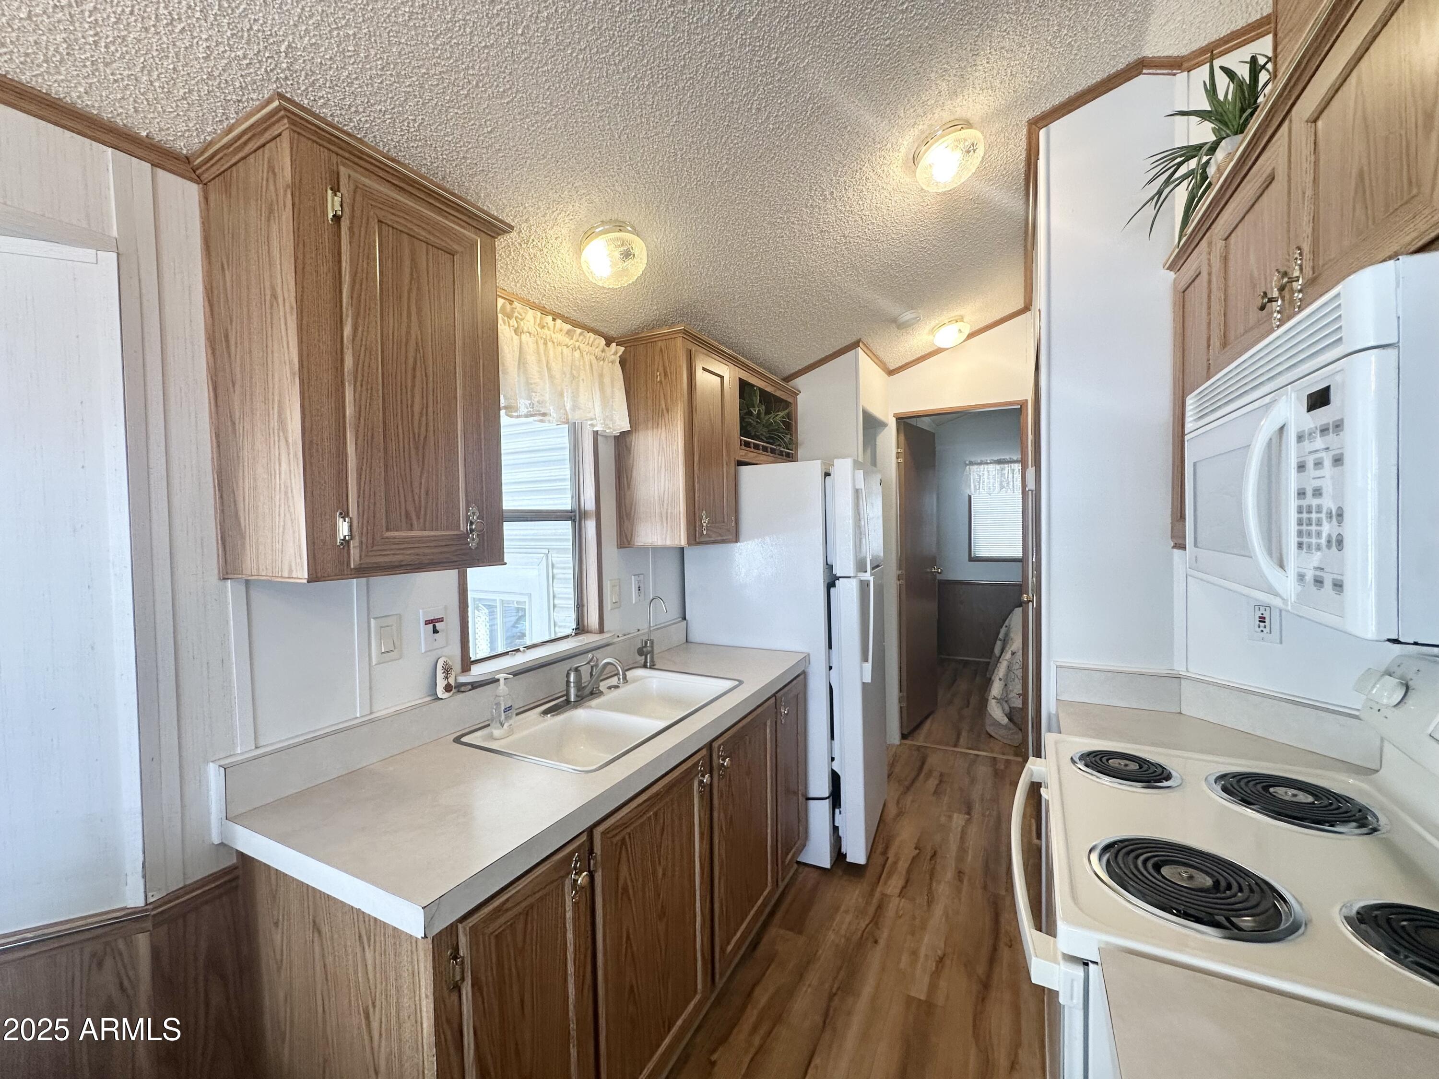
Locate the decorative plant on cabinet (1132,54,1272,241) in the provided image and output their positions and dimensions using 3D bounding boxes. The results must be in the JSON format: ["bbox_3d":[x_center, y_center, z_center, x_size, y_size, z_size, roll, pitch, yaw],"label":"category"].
[{"bbox_3d":[1.134,-0.902,1.333,0.301,0.372,0.284,0,2,27],"label":"decorative plant on cabinet"}]

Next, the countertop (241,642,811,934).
[{"bbox_3d":[-0.292,0.529,1.772,0.592,0.044,1.778,0,2,27],"label":"countertop"}]

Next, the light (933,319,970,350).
[{"bbox_3d":[1.294,-1.149,3.246,0.181,0.083,0.181,-21,-7,26],"label":"light"}]

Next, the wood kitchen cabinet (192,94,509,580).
[{"bbox_3d":[-0.733,-0.328,1.233,0.326,0.789,0.491,0,2,27],"label":"wood kitchen cabinet"}]

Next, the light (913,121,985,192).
[{"bbox_3d":[0.674,-1.128,1.720,0.181,0.074,0.181,-20,-7,26],"label":"light"}]

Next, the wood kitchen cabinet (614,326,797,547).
[{"bbox_3d":[0.024,-0.392,2.747,0.326,0.800,1.278,0,2,27],"label":"wood kitchen cabinet"}]

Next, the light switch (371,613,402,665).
[{"bbox_3d":[-0.808,0.244,1.422,0.014,0.116,0.071,0,2,27],"label":"light switch"}]

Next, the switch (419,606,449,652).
[{"bbox_3d":[-0.747,0.237,1.537,0.020,0.114,0.076,0,2,27],"label":"switch"}]

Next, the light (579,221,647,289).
[{"bbox_3d":[-0.310,-0.829,1.706,0.180,0.083,0.180,-17,-7,-2],"label":"light"}]

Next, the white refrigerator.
[{"bbox_3d":[0.357,0.515,2.833,0.799,1.700,0.700,0,2,27],"label":"white refrigerator"}]

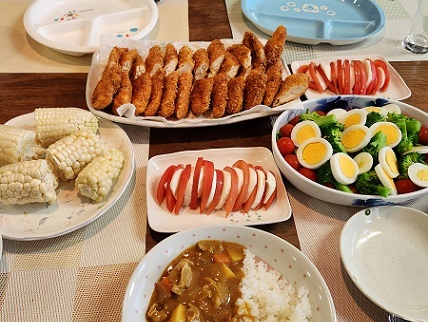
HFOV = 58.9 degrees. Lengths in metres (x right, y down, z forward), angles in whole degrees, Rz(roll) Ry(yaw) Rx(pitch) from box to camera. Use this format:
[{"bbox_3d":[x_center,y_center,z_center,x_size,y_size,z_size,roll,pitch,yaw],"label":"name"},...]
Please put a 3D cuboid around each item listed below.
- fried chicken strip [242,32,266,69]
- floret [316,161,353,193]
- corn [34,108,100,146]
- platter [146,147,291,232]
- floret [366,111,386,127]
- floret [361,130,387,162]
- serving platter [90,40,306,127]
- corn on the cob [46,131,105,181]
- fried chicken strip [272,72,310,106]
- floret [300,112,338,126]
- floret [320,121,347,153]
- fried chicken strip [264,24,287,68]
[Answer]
[{"bbox_3d":[0.067,-0.170,0.603,0.029,0.025,0.082,-19,75,-17],"label":"fried chicken strip"},{"bbox_3d":[0.160,0.021,0.502,0.034,0.033,0.046,-34,62,-25],"label":"floret"},{"bbox_3d":[-0.192,-0.046,0.493,0.078,0.047,0.047,6,51,2],"label":"corn"},{"bbox_3d":[0.003,0.037,0.465,0.163,0.022,0.111,-5,51,-6],"label":"platter"},{"bbox_3d":[0.241,-0.062,0.562,0.033,0.030,0.034,1,53,-3],"label":"floret"},{"bbox_3d":[0.197,-0.018,0.470,0.042,0.031,0.031,-34,44,1],"label":"floret"},{"bbox_3d":[-0.033,-0.116,0.581,0.306,0.031,0.192,-3,51,-5],"label":"serving platter"},{"bbox_3d":[-0.167,-0.008,0.456,0.060,0.046,0.046,-35,60,-26],"label":"corn on the cob"},{"bbox_3d":[0.125,-0.115,0.609,0.076,0.028,0.030,-38,63,-12],"label":"fried chicken strip"},{"bbox_3d":[0.139,-0.052,0.500,0.050,0.033,0.033,5,51,-6],"label":"floret"},{"bbox_3d":[0.171,-0.035,0.541,0.036,0.036,0.042,-3,53,-6],"label":"floret"},{"bbox_3d":[0.106,-0.197,0.654,0.027,0.026,0.080,24,80,14],"label":"fried chicken strip"}]

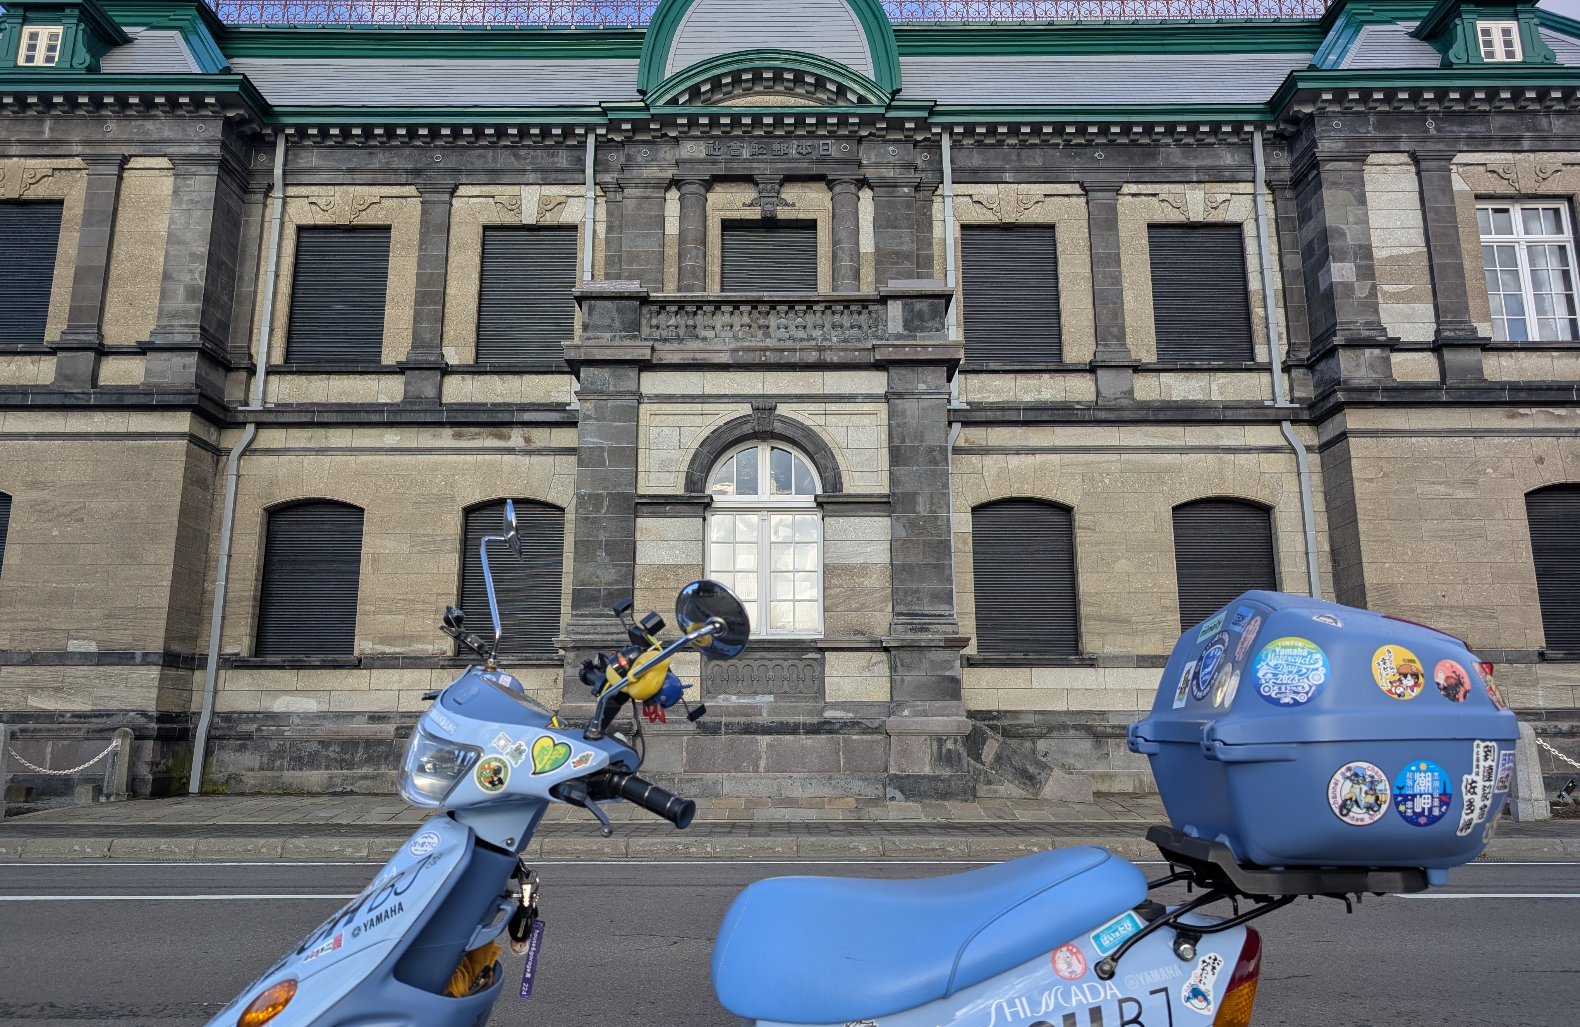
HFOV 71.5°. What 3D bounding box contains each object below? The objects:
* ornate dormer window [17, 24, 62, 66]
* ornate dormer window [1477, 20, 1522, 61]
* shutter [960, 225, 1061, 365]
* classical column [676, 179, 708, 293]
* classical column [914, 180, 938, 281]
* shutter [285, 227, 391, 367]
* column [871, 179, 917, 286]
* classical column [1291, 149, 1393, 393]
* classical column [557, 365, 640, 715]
[{"bbox_3d":[-9.494,-5.923,13.885,0.540,0.572,0.120,0,-11,0],"label":"ornate dormer window"},{"bbox_3d":[8.937,-5.956,13.826,0.543,0.560,0.120,0,-11,0],"label":"ornate dormer window"},{"bbox_3d":[3.369,-3.310,16.909,1.486,2.268,0.100,0,-12,0],"label":"shutter"},{"bbox_3d":[-1.498,-3.683,16.733,0.521,2.938,0.490,0,-12,0],"label":"classical column"},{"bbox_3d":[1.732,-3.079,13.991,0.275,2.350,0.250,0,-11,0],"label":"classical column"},{"bbox_3d":[-6.904,-3.308,16.944,1.479,2.294,0.100,0,-12,0],"label":"shutter"},{"bbox_3d":[1.322,-3.059,13.913,0.584,2.350,0.300,0,-11,0],"label":"column"},{"bbox_3d":[6.734,-2.858,13.372,0.680,3.090,0.650,0,-11,0],"label":"classical column"},{"bbox_3d":[-2.313,0.274,14.077,0.950,4.459,0.850,0,-12,0],"label":"classical column"}]

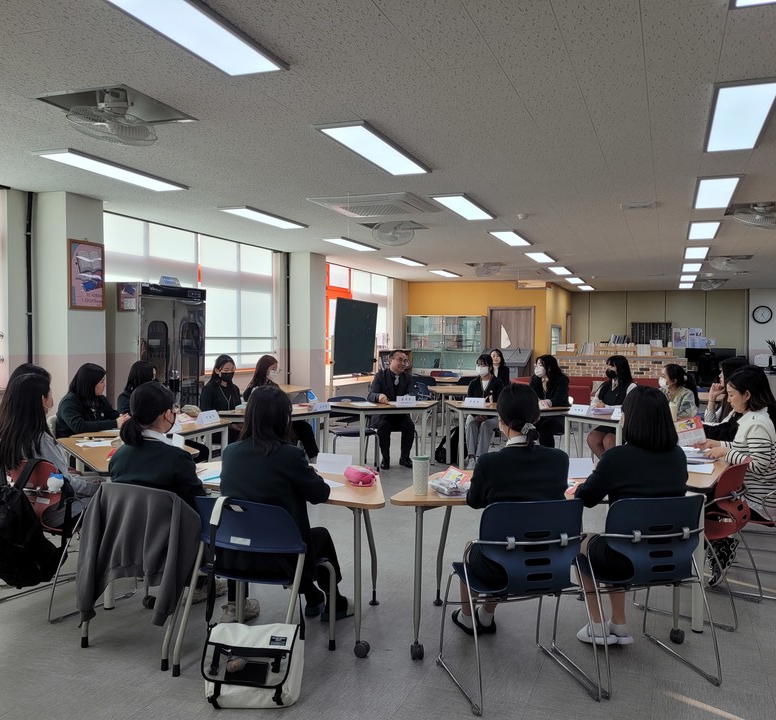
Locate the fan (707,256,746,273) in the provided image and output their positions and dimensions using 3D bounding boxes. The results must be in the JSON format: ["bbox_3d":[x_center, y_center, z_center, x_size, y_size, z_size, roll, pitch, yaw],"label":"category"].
[{"bbox_3d":[5.128,-1.454,10.927,0.450,0.210,0.450,1,2,21],"label":"fan"}]

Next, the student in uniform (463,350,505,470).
[{"bbox_3d":[1.091,0.579,8.439,0.460,1.280,0.760,1,2,14],"label":"student in uniform"}]

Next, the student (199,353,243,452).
[{"bbox_3d":[-1.643,0.582,7.396,0.470,1.270,0.740,-1,2,-41],"label":"student"}]

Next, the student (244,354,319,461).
[{"bbox_3d":[-1.182,0.558,8.153,0.780,1.250,0.500,2,2,42],"label":"student"}]

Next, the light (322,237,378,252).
[{"bbox_3d":[-0.470,-1.513,9.416,0.320,0.060,1.280,1,2,21],"label":"light"}]

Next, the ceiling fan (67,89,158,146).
[{"bbox_3d":[-1.539,-1.352,4.028,0.480,0.300,0.480,1,2,21],"label":"ceiling fan"}]

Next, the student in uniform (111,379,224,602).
[{"bbox_3d":[-1.005,0.696,3.512,0.480,1.200,0.700,1,2,27],"label":"student in uniform"}]

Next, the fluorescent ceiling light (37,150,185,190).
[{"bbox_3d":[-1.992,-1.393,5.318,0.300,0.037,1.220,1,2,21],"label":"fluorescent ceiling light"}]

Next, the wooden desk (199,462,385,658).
[{"bbox_3d":[-0.514,0.960,3.799,1.460,0.700,0.800,1,2,26],"label":"wooden desk"}]

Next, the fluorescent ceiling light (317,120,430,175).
[{"bbox_3d":[-0.051,-1.357,4.694,0.310,0.045,1.235,2,2,21],"label":"fluorescent ceiling light"}]

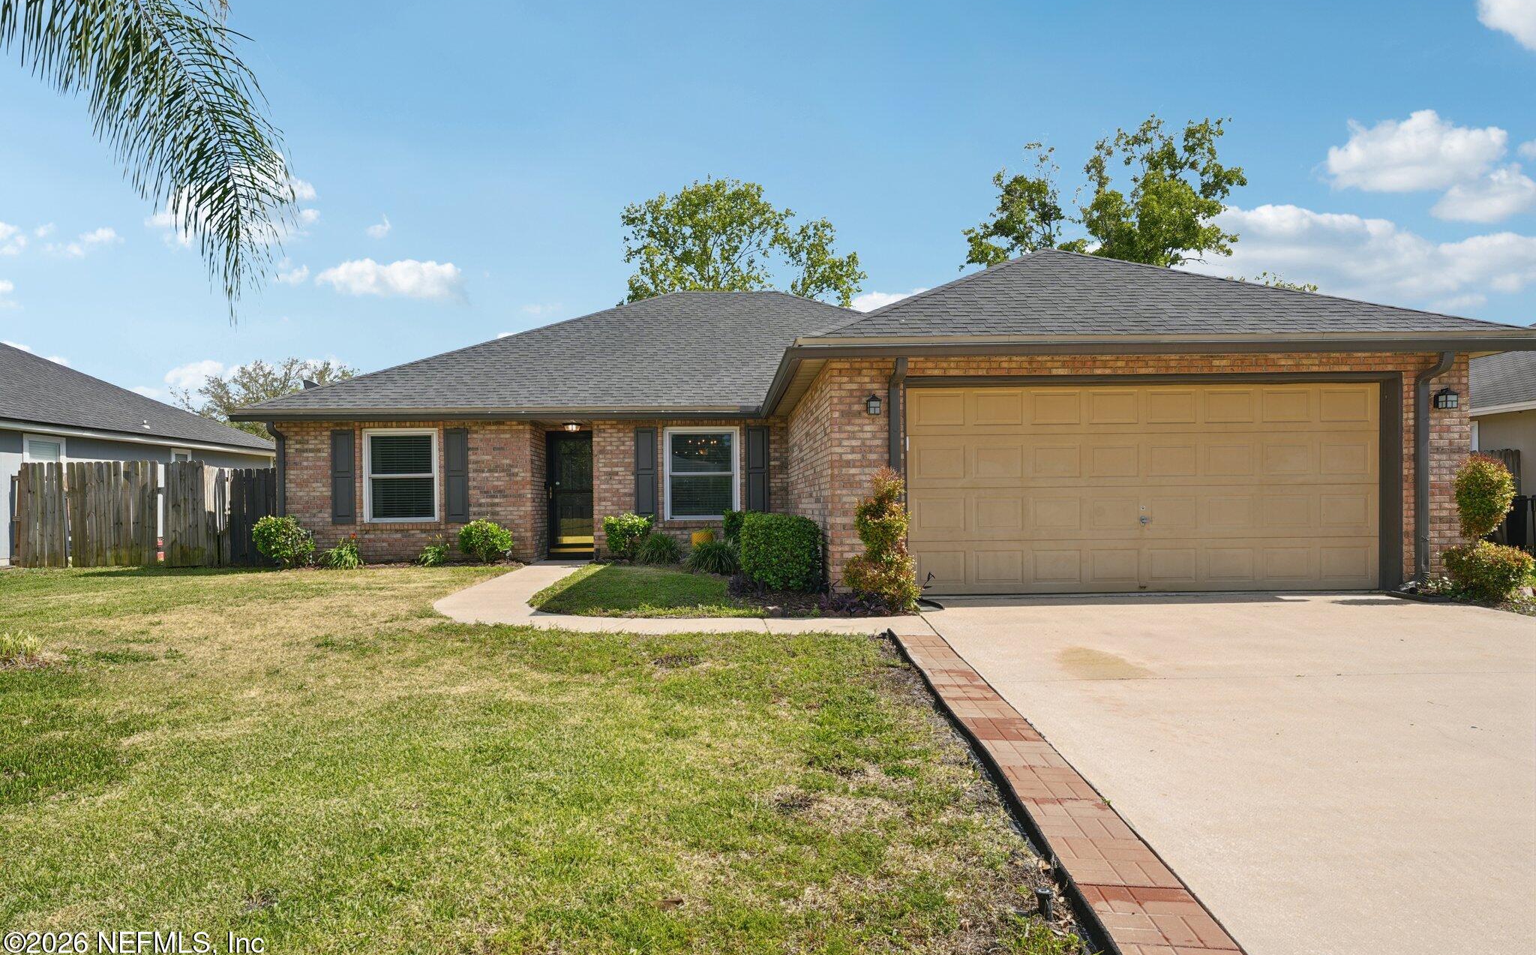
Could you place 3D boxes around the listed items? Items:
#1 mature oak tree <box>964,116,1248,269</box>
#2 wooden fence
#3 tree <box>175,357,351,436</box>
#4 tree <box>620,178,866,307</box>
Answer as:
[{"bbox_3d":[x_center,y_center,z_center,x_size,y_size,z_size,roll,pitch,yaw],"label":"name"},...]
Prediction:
[{"bbox_3d":[12.200,-5.600,32.000,10.800,14.300,10.000,-1,-1,0],"label":"mature oak tree"},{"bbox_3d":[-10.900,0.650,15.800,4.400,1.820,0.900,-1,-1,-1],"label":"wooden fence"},{"bbox_3d":[-27.200,-2.200,50.000,11.500,9.200,11.000,-1,-1,0],"label":"tree"},{"bbox_3d":[-0.950,-4.700,33.000,9.400,12.600,9.000,-1,-1,0],"label":"tree"}]

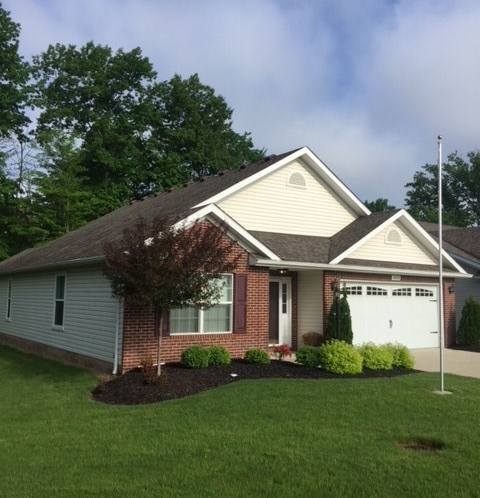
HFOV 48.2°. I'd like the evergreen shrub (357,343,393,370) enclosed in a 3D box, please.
[{"bbox_3d":[3.230,2.603,12.918,0.925,0.644,0.880,1,-5,0],"label":"evergreen shrub"}]

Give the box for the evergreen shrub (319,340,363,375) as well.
[{"bbox_3d":[2.242,2.424,11.929,0.989,0.769,0.950,1,-5,0],"label":"evergreen shrub"}]

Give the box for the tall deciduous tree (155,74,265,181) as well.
[{"bbox_3d":[-2.584,-4.412,43.596,8.461,20.423,9.000,1,-5,0],"label":"tall deciduous tree"}]

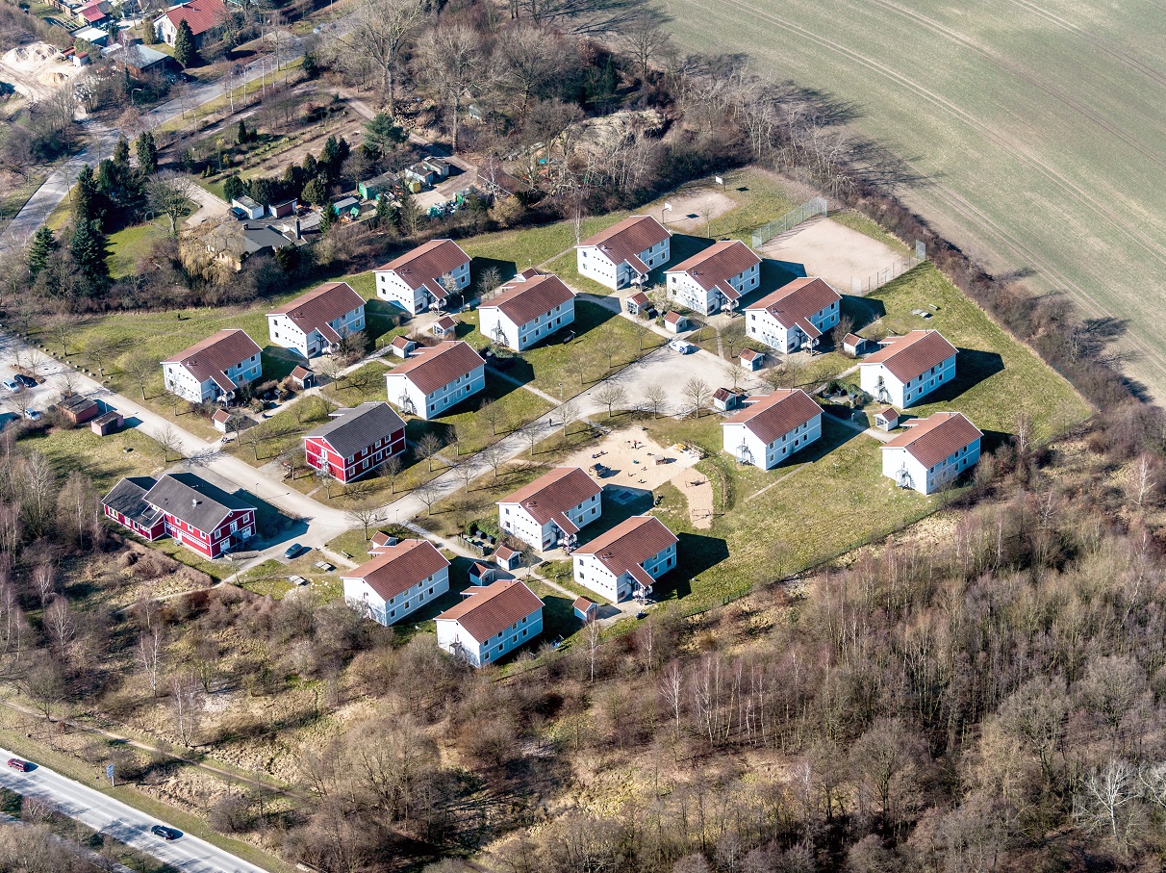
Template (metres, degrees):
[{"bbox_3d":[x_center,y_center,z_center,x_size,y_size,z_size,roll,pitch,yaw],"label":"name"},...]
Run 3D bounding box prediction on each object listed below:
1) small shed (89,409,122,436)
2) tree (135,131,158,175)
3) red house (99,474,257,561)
[{"bbox_3d":[-93.820,-2.500,753.610,2.890,2.510,5.450,26,41,36],"label":"small shed"},{"bbox_3d":[-101.507,-65.969,883.339,5.222,10.463,5.222,-2,33,0],"label":"tree"},{"bbox_3d":[-80.540,13.940,760.790,28.620,8.910,16.140,26,41,36],"label":"red house"}]

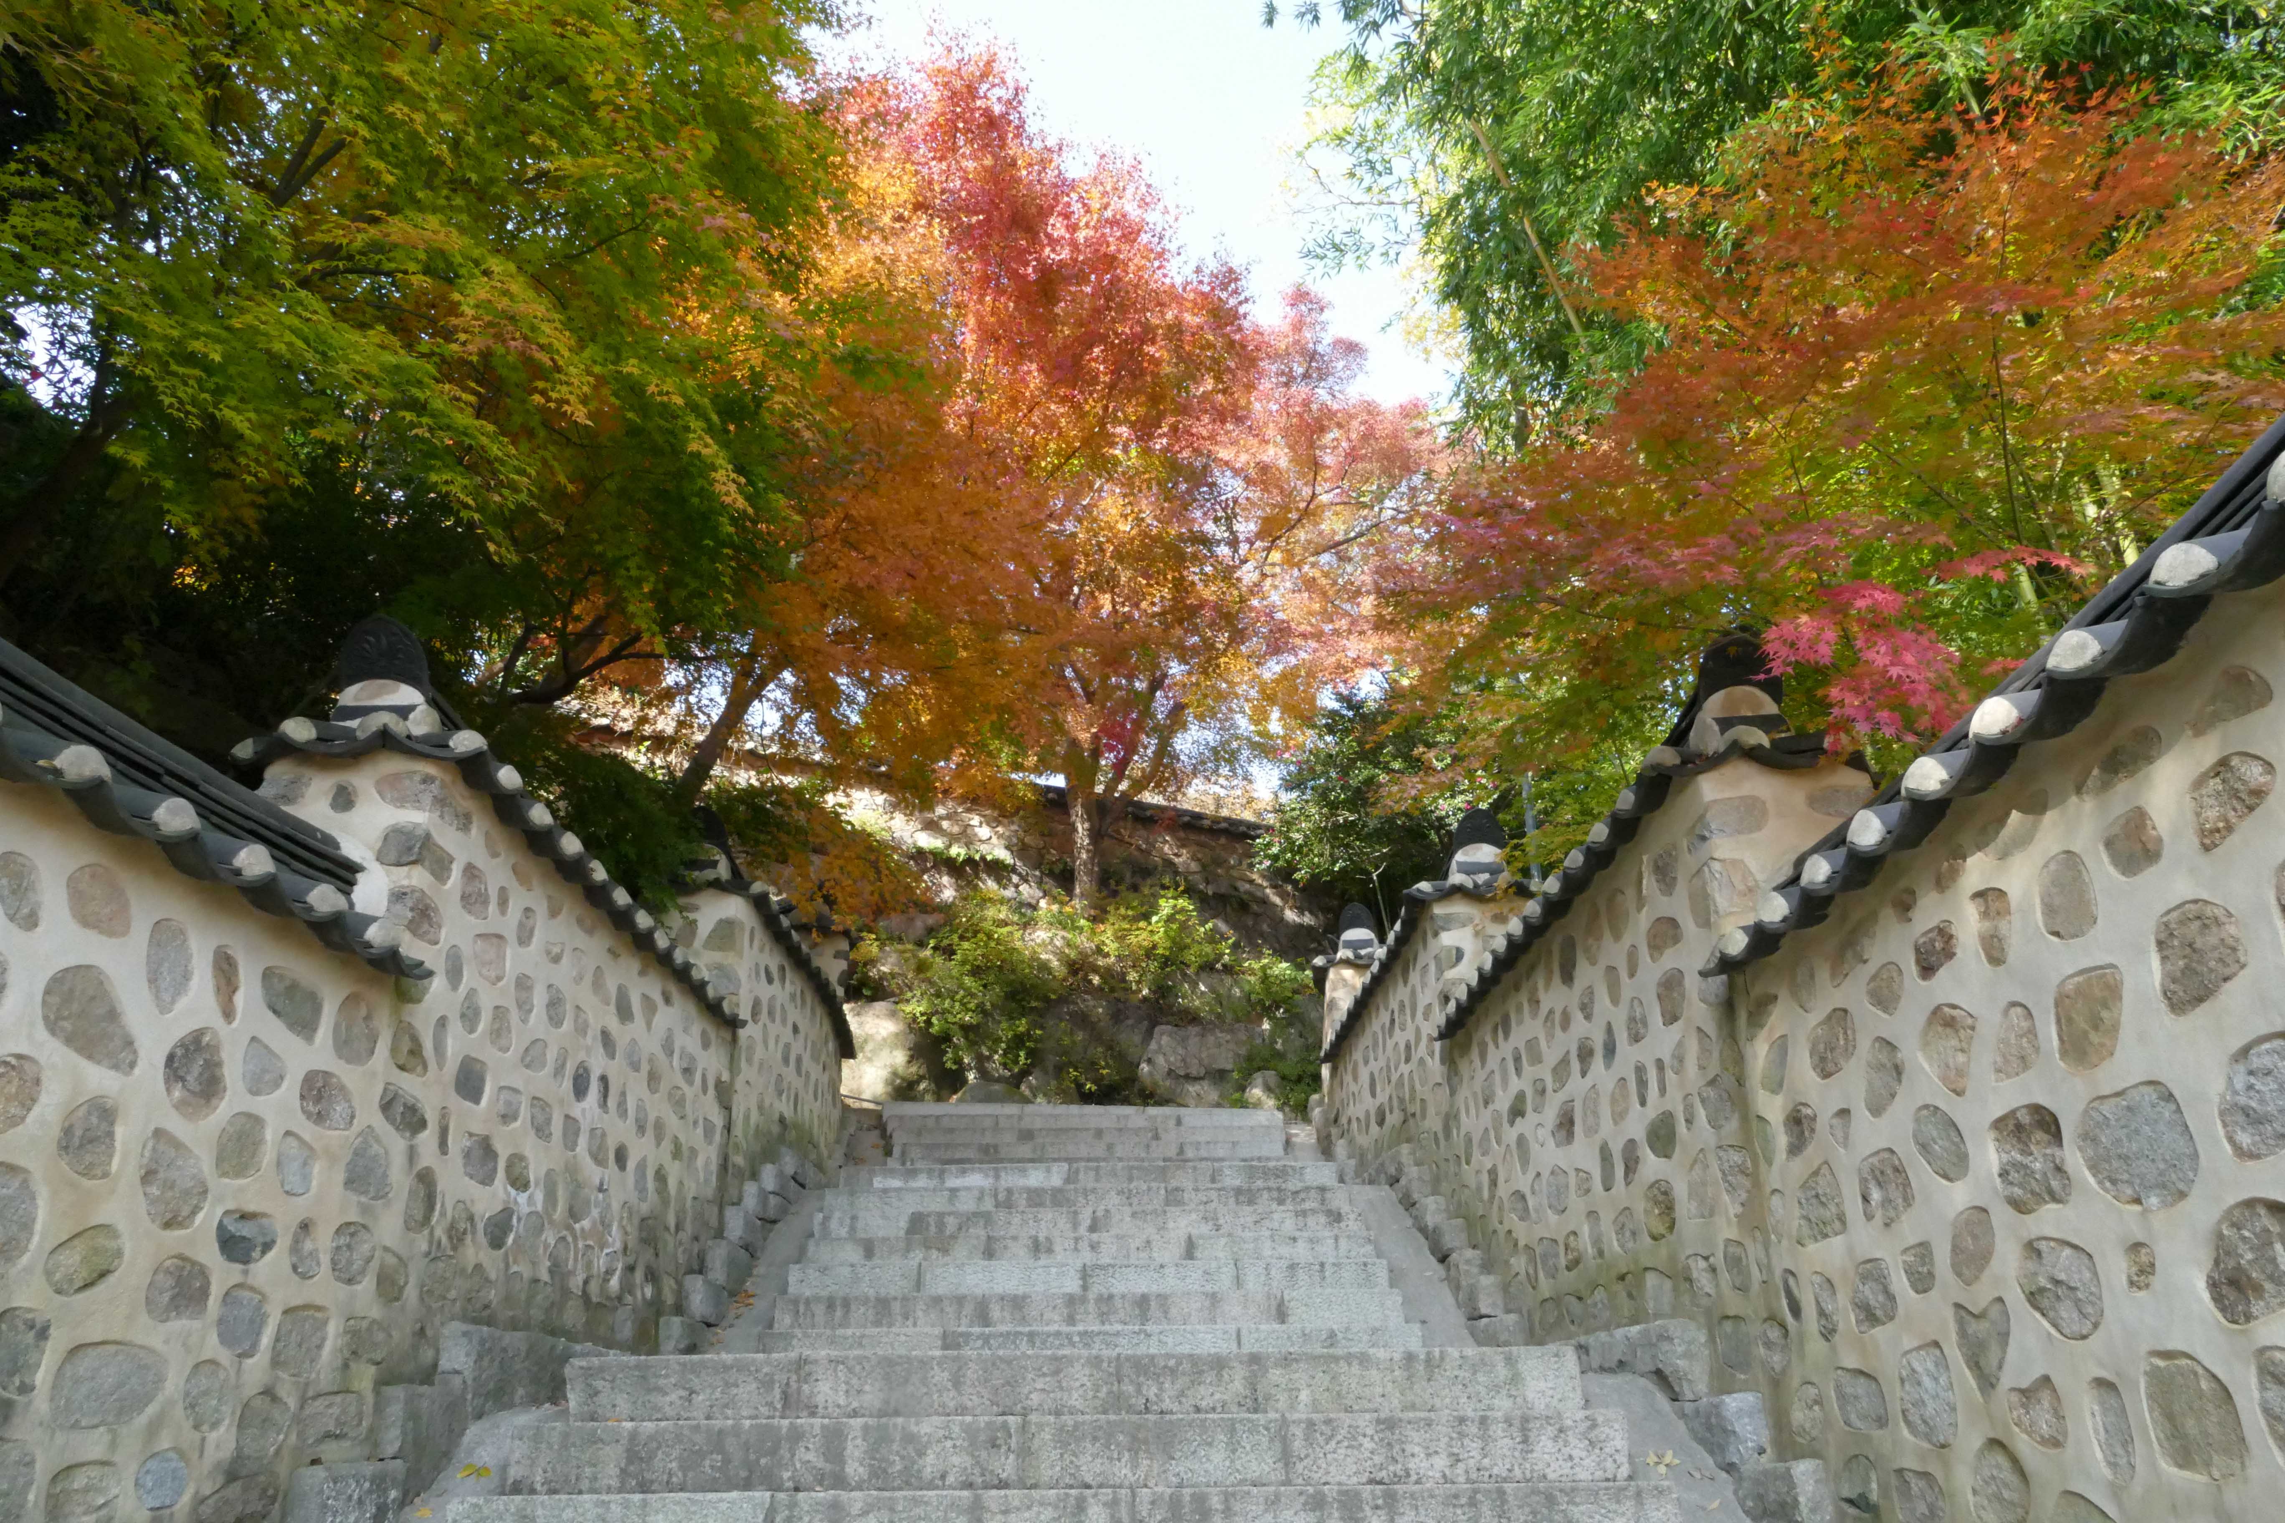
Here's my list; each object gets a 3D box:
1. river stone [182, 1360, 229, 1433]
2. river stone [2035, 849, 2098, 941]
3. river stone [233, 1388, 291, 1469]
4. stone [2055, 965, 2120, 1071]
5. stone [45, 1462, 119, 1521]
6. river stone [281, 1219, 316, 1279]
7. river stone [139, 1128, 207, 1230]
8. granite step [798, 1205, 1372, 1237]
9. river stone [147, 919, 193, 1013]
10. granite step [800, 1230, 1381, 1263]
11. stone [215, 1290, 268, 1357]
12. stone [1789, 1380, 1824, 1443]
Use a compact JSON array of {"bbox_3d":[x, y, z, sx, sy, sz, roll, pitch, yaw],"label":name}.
[{"bbox_3d":[-1.868,1.244,3.108,0.089,0.133,0.196,0,-23,-1],"label":"river stone"},{"bbox_3d":[1.607,0.232,2.727,0.079,0.157,0.171,0,-23,0],"label":"river stone"},{"bbox_3d":[-1.881,1.393,3.313,0.111,0.155,0.261,0,-23,-1],"label":"river stone"},{"bbox_3d":[1.574,0.415,2.574,0.104,0.161,0.222,-1,-21,0],"label":"stone"},{"bbox_3d":[-2.004,1.382,2.990,0.074,0.115,0.208,-1,-23,3],"label":"stone"},{"bbox_3d":[-1.974,1.143,3.709,0.068,0.133,0.150,-1,-23,3],"label":"river stone"},{"bbox_3d":[-1.881,0.789,3.004,0.116,0.183,0.244,0,-23,-1],"label":"river stone"},{"bbox_3d":[-0.236,2.323,7.832,2.650,0.155,0.360,0,-23,-1],"label":"granite step"},{"bbox_3d":[-1.903,0.394,3.048,0.096,0.176,0.143,-1,-21,0],"label":"river stone"},{"bbox_3d":[-0.252,2.466,7.909,2.823,0.155,0.370,0,-22,0],"label":"granite step"},{"bbox_3d":[-1.892,1.161,3.284,0.090,0.138,0.200,-1,-21,0],"label":"stone"},{"bbox_3d":[1.578,1.517,3.702,0.090,0.124,0.208,-1,-21,0],"label":"stone"}]

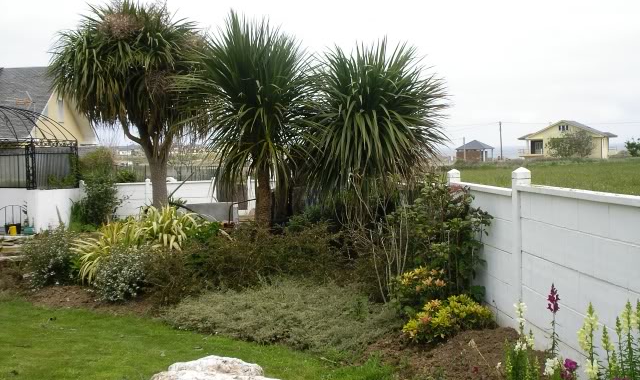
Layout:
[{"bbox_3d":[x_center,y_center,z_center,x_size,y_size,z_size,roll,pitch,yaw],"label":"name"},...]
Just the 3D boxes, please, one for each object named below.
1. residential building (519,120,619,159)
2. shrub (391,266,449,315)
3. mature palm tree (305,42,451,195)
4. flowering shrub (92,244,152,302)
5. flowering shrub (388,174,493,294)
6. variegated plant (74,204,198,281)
[{"bbox_3d":[39.849,-8.131,128.000,14.000,6.200,10.500,0,3,26],"label":"residential building"},{"bbox_3d":[0.809,0.817,6.400,0.470,0.440,0.450,-1,3,7],"label":"shrub"},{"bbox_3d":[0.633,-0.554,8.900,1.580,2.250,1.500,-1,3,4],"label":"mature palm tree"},{"bbox_3d":[-1.997,0.840,8.000,0.600,0.600,0.600,-2,3,-14],"label":"flowering shrub"},{"bbox_3d":[1.046,0.421,6.900,0.920,1.120,0.850,-1,3,9],"label":"flowering shrub"},{"bbox_3d":[-2.147,0.638,9.300,1.500,0.900,1.200,-2,3,-13],"label":"variegated plant"}]

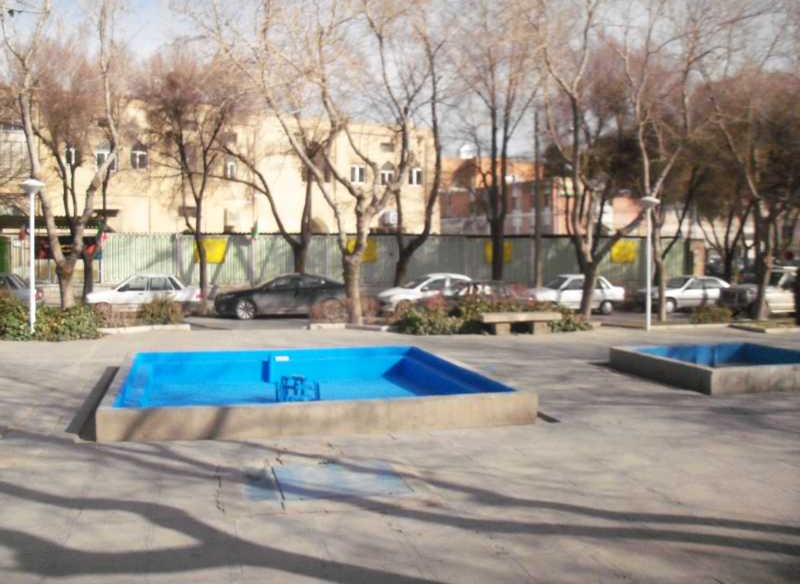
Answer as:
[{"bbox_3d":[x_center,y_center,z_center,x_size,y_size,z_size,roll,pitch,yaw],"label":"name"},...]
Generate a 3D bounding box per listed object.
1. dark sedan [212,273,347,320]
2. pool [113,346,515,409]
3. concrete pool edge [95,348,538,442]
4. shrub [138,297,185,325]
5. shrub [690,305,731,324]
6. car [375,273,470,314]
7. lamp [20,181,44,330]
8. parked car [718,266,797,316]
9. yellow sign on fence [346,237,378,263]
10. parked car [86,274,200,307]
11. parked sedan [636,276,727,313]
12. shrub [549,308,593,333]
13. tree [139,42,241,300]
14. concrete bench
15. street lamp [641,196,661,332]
[{"bbox_3d":[-3.702,0.151,26.642,4.700,1.460,1.820,0,3,-13],"label":"dark sedan"},{"bbox_3d":[-1.160,1.103,9.378,3.900,0.420,3.900,0,3,-15],"label":"pool"},{"bbox_3d":[-1.255,1.140,10.236,4.438,0.311,4.428,0,3,-15],"label":"concrete pool edge"},{"bbox_3d":[-5.300,0.416,17.900,1.080,0.660,1.000,0,3,-15],"label":"shrub"},{"bbox_3d":[8.479,0.599,22.232,0.950,0.550,0.800,0,3,-15],"label":"shrub"},{"bbox_3d":[1.335,0.119,28.800,3.900,1.430,1.660,0,3,-12],"label":"car"},{"bbox_3d":[-7.780,-0.748,17.097,0.500,3.250,0.500,0,3,-15],"label":"lamp"},{"bbox_3d":[13.200,0.000,27.300,4.400,1.650,1.660,0,3,-15],"label":"parked car"},{"bbox_3d":[-1.688,-1.796,35.000,1.400,1.100,0.050,0,3,-12],"label":"yellow sign on fence"},{"bbox_3d":[-9.130,0.120,29.100,3.970,1.450,1.620,0,3,-15],"label":"parked car"},{"bbox_3d":[11.900,0.070,33.400,4.150,1.430,1.660,0,3,-15],"label":"parked sedan"},{"bbox_3d":[3.730,0.601,17.800,0.950,0.500,0.800,0,3,-15],"label":"shrub"},{"bbox_3d":[-7.547,-4.051,29.000,3.500,9.200,3.400,0,3,-12],"label":"tree"},{"bbox_3d":[2.473,0.669,16.815,1.700,0.430,0.450,0,3,-15],"label":"concrete bench"},{"bbox_3d":[6.062,-0.677,19.657,0.480,3.260,0.480,0,3,-15],"label":"street lamp"}]

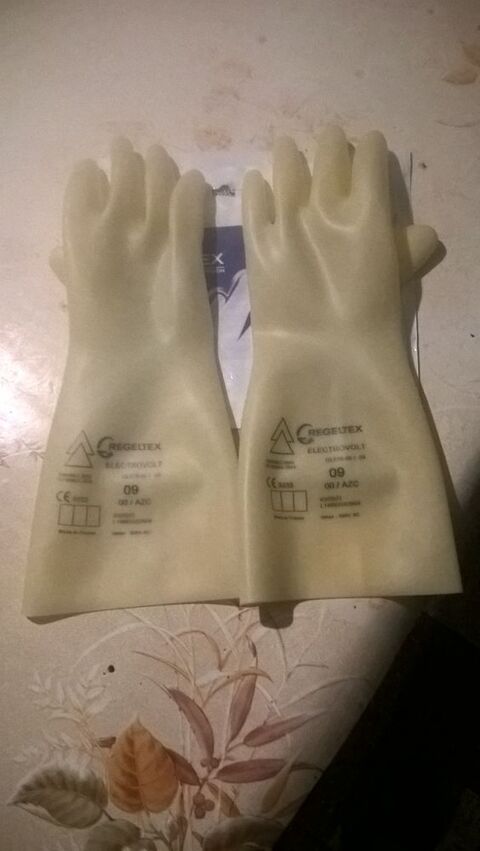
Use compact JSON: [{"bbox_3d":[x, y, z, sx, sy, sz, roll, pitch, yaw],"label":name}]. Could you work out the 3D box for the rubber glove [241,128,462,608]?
[{"bbox_3d":[0.069,-0.056,0.497,0.152,0.075,0.359,-2,80,0],"label":"rubber glove"}]

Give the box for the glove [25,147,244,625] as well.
[{"bbox_3d":[-0.074,-0.048,0.495,0.148,0.075,0.355,0,80,0],"label":"glove"}]

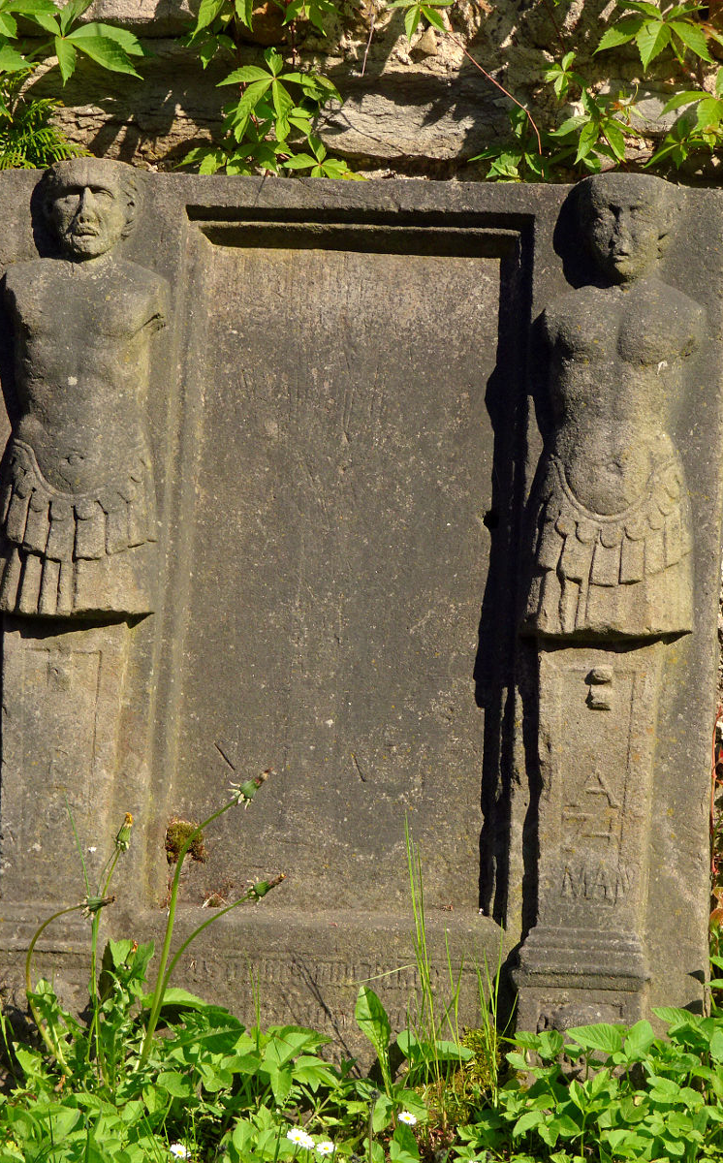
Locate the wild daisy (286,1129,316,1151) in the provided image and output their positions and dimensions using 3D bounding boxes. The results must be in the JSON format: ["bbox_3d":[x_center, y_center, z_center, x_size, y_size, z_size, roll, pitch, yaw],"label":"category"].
[{"bbox_3d":[-0.066,0.605,9.250,0.030,0.021,0.026,2,4,-3],"label":"wild daisy"}]

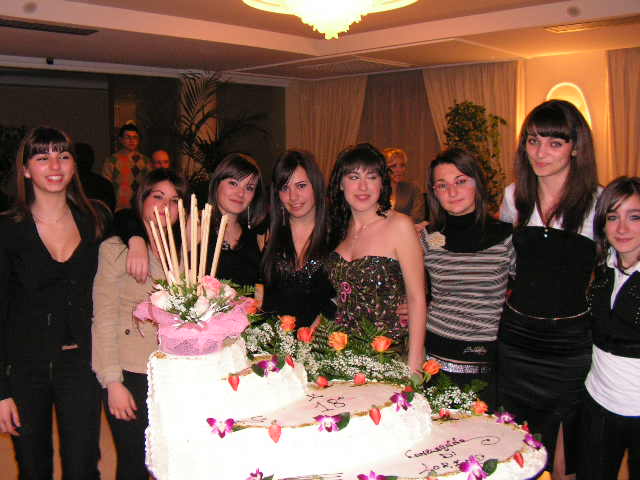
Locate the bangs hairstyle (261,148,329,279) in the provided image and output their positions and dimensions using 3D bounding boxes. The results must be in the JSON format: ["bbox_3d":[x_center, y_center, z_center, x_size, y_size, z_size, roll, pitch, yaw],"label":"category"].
[{"bbox_3d":[-0.081,-0.085,2.391,0.235,0.475,0.240,1,8,9],"label":"bangs hairstyle"}]

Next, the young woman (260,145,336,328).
[{"bbox_3d":[-0.068,0.481,2.469,0.460,1.612,0.320,0,8,5],"label":"young woman"}]

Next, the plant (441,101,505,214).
[{"bbox_3d":[1.377,-0.233,6.027,0.620,2.022,0.600,-1,8,0],"label":"plant"}]

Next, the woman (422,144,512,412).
[{"bbox_3d":[0.490,0.494,2.330,0.460,1.613,0.300,1,8,11],"label":"woman"}]

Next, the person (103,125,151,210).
[{"bbox_3d":[-1.635,-0.087,5.841,0.500,1.844,0.320,-2,8,-11],"label":"person"}]

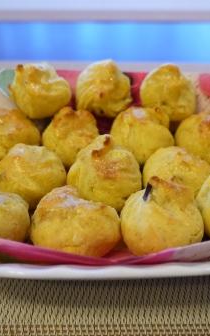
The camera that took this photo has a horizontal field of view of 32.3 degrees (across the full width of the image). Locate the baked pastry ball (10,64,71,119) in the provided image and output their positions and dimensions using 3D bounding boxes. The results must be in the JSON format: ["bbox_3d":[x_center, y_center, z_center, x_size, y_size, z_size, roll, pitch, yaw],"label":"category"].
[{"bbox_3d":[-0.053,-0.063,0.296,0.049,0.043,0.048,0,40,0],"label":"baked pastry ball"}]

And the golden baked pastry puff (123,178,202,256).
[{"bbox_3d":[0.031,0.026,0.194,0.043,0.041,0.043,0,40,0],"label":"golden baked pastry puff"}]

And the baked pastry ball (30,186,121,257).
[{"bbox_3d":[-0.016,0.028,0.193,0.049,0.035,0.044,1,40,0],"label":"baked pastry ball"}]

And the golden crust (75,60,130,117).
[{"bbox_3d":[-0.001,-0.063,0.294,0.045,0.043,0.045,1,40,0],"label":"golden crust"}]

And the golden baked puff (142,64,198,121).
[{"bbox_3d":[0.050,-0.060,0.292,0.044,0.042,0.044,0,40,0],"label":"golden baked puff"}]

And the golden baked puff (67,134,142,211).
[{"bbox_3d":[0.000,0.003,0.218,0.044,0.043,0.044,1,40,0],"label":"golden baked puff"}]

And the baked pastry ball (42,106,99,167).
[{"bbox_3d":[-0.024,-0.020,0.249,0.042,0.042,0.042,1,40,0],"label":"baked pastry ball"}]

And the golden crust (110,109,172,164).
[{"bbox_3d":[0.025,-0.021,0.247,0.044,0.040,0.044,1,40,0],"label":"golden crust"}]

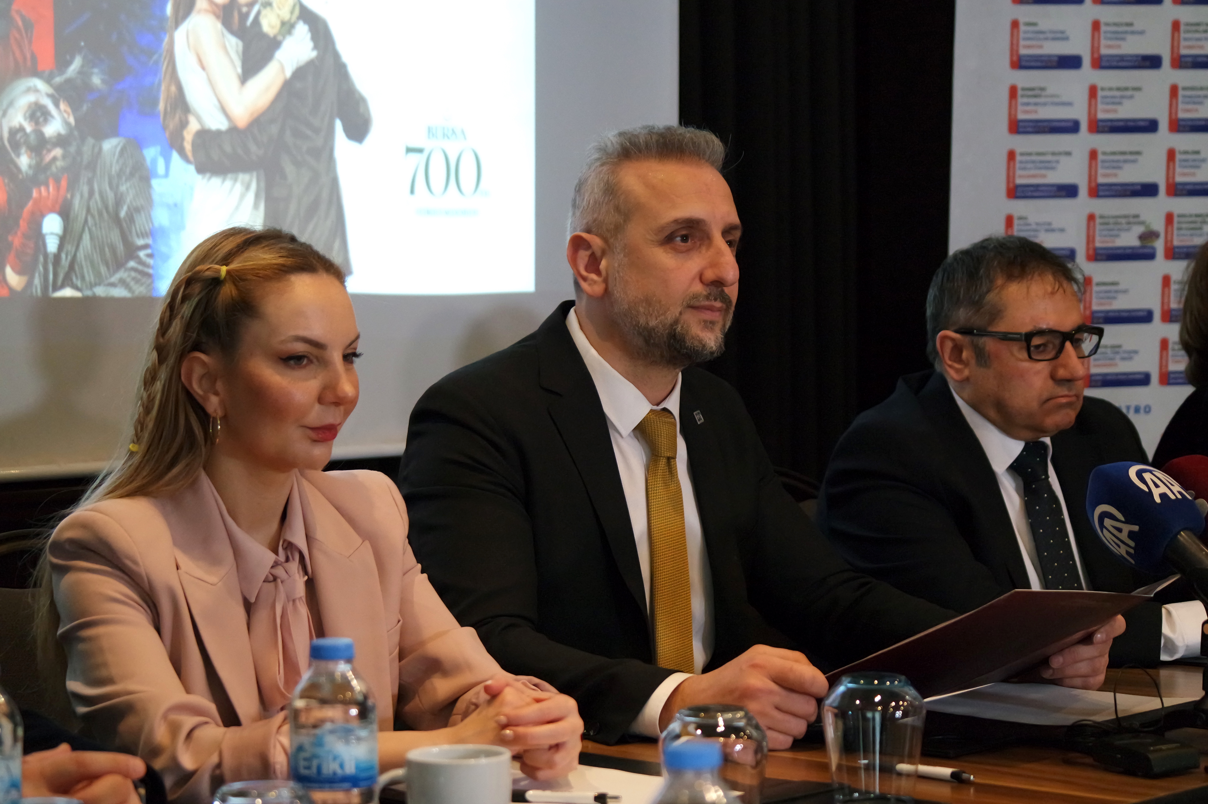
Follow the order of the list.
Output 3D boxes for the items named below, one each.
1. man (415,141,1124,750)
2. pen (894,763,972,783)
[{"bbox_3d":[0.167,0.392,3.161,0.680,1.360,0.740,3,4,45],"label":"man"},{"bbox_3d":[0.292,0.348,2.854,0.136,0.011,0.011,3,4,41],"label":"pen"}]

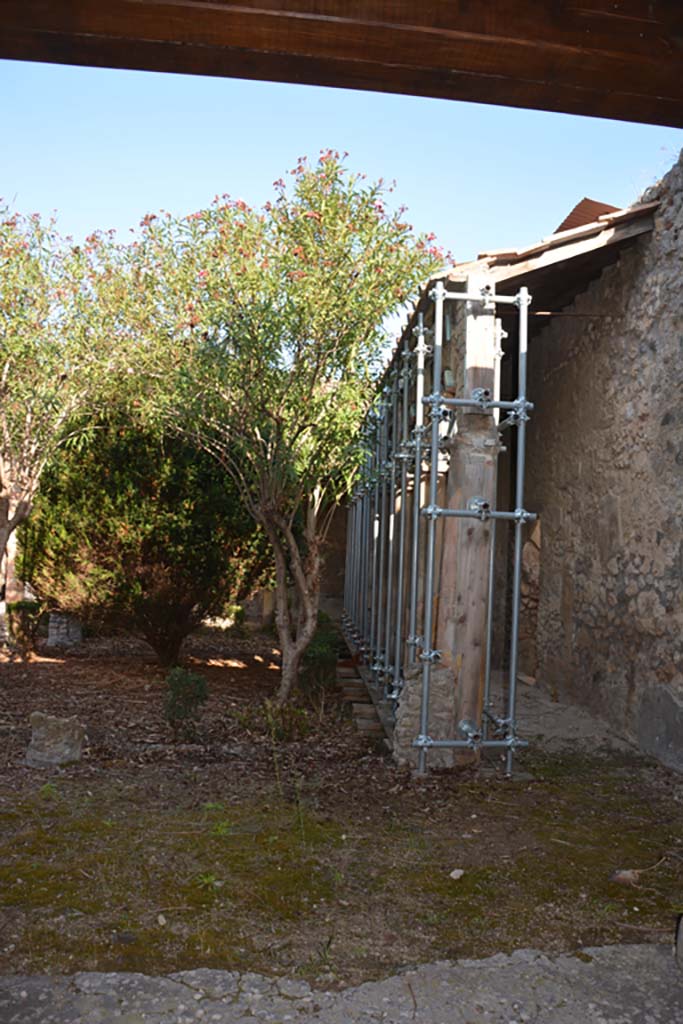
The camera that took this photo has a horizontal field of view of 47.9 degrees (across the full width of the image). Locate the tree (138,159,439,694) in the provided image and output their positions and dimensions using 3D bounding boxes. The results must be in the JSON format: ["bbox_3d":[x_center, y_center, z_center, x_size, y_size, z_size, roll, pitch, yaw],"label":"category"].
[{"bbox_3d":[-0.451,-0.788,7.738,2.900,5.450,2.800,2,-2,-3],"label":"tree"}]

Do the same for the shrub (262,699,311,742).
[{"bbox_3d":[-0.459,1.728,6.496,0.380,0.330,0.360,2,-2,-3],"label":"shrub"}]

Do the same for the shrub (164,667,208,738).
[{"bbox_3d":[-1.269,1.572,6.307,0.350,0.570,0.340,2,-2,-3],"label":"shrub"}]

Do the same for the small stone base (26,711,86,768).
[{"bbox_3d":[-2.044,1.621,5.552,0.400,0.360,0.330,2,-2,-3],"label":"small stone base"}]

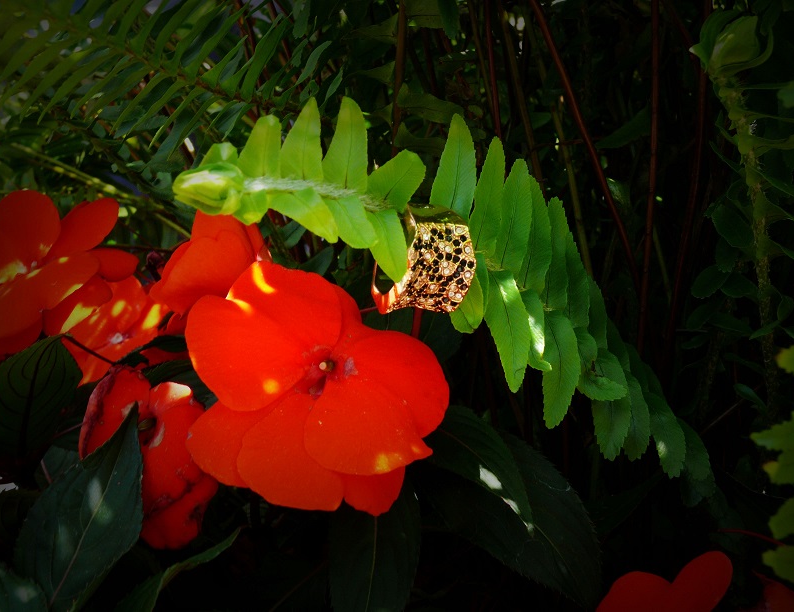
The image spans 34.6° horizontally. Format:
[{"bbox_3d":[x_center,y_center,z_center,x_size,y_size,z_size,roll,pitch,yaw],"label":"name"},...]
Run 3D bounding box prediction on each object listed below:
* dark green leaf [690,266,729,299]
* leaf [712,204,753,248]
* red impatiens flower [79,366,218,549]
[{"bbox_3d":[0.111,-0.009,0.450,0.010,0.018,0.005,52,7,24],"label":"dark green leaf"},{"bbox_3d":[0.098,-0.023,0.370,0.012,0.011,0.005,-17,6,6],"label":"leaf"},{"bbox_3d":[-0.069,0.042,0.352,0.036,0.047,0.024,5,6,19],"label":"red impatiens flower"}]

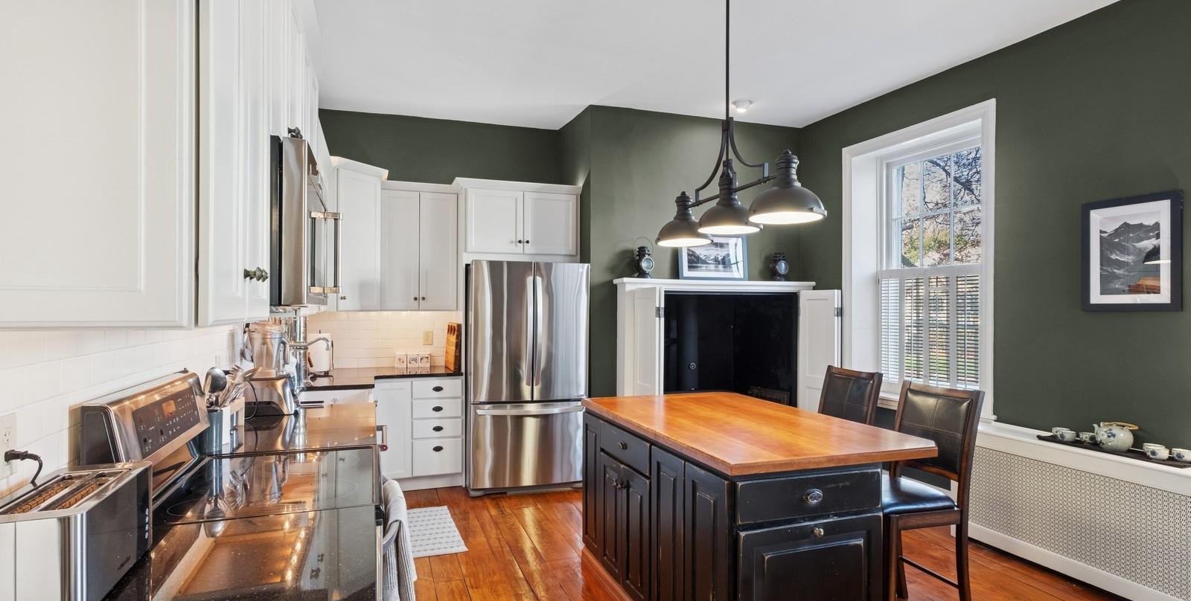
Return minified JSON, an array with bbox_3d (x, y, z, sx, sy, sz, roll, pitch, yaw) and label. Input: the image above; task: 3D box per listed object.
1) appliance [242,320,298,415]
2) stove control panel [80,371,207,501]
[{"bbox_3d":[-1.607,0.326,2.944,0.220,0.455,0.220,0,0,-20],"label":"appliance"},{"bbox_3d":[-1.279,0.397,1.748,0.110,0.295,0.745,0,0,-20],"label":"stove control panel"}]

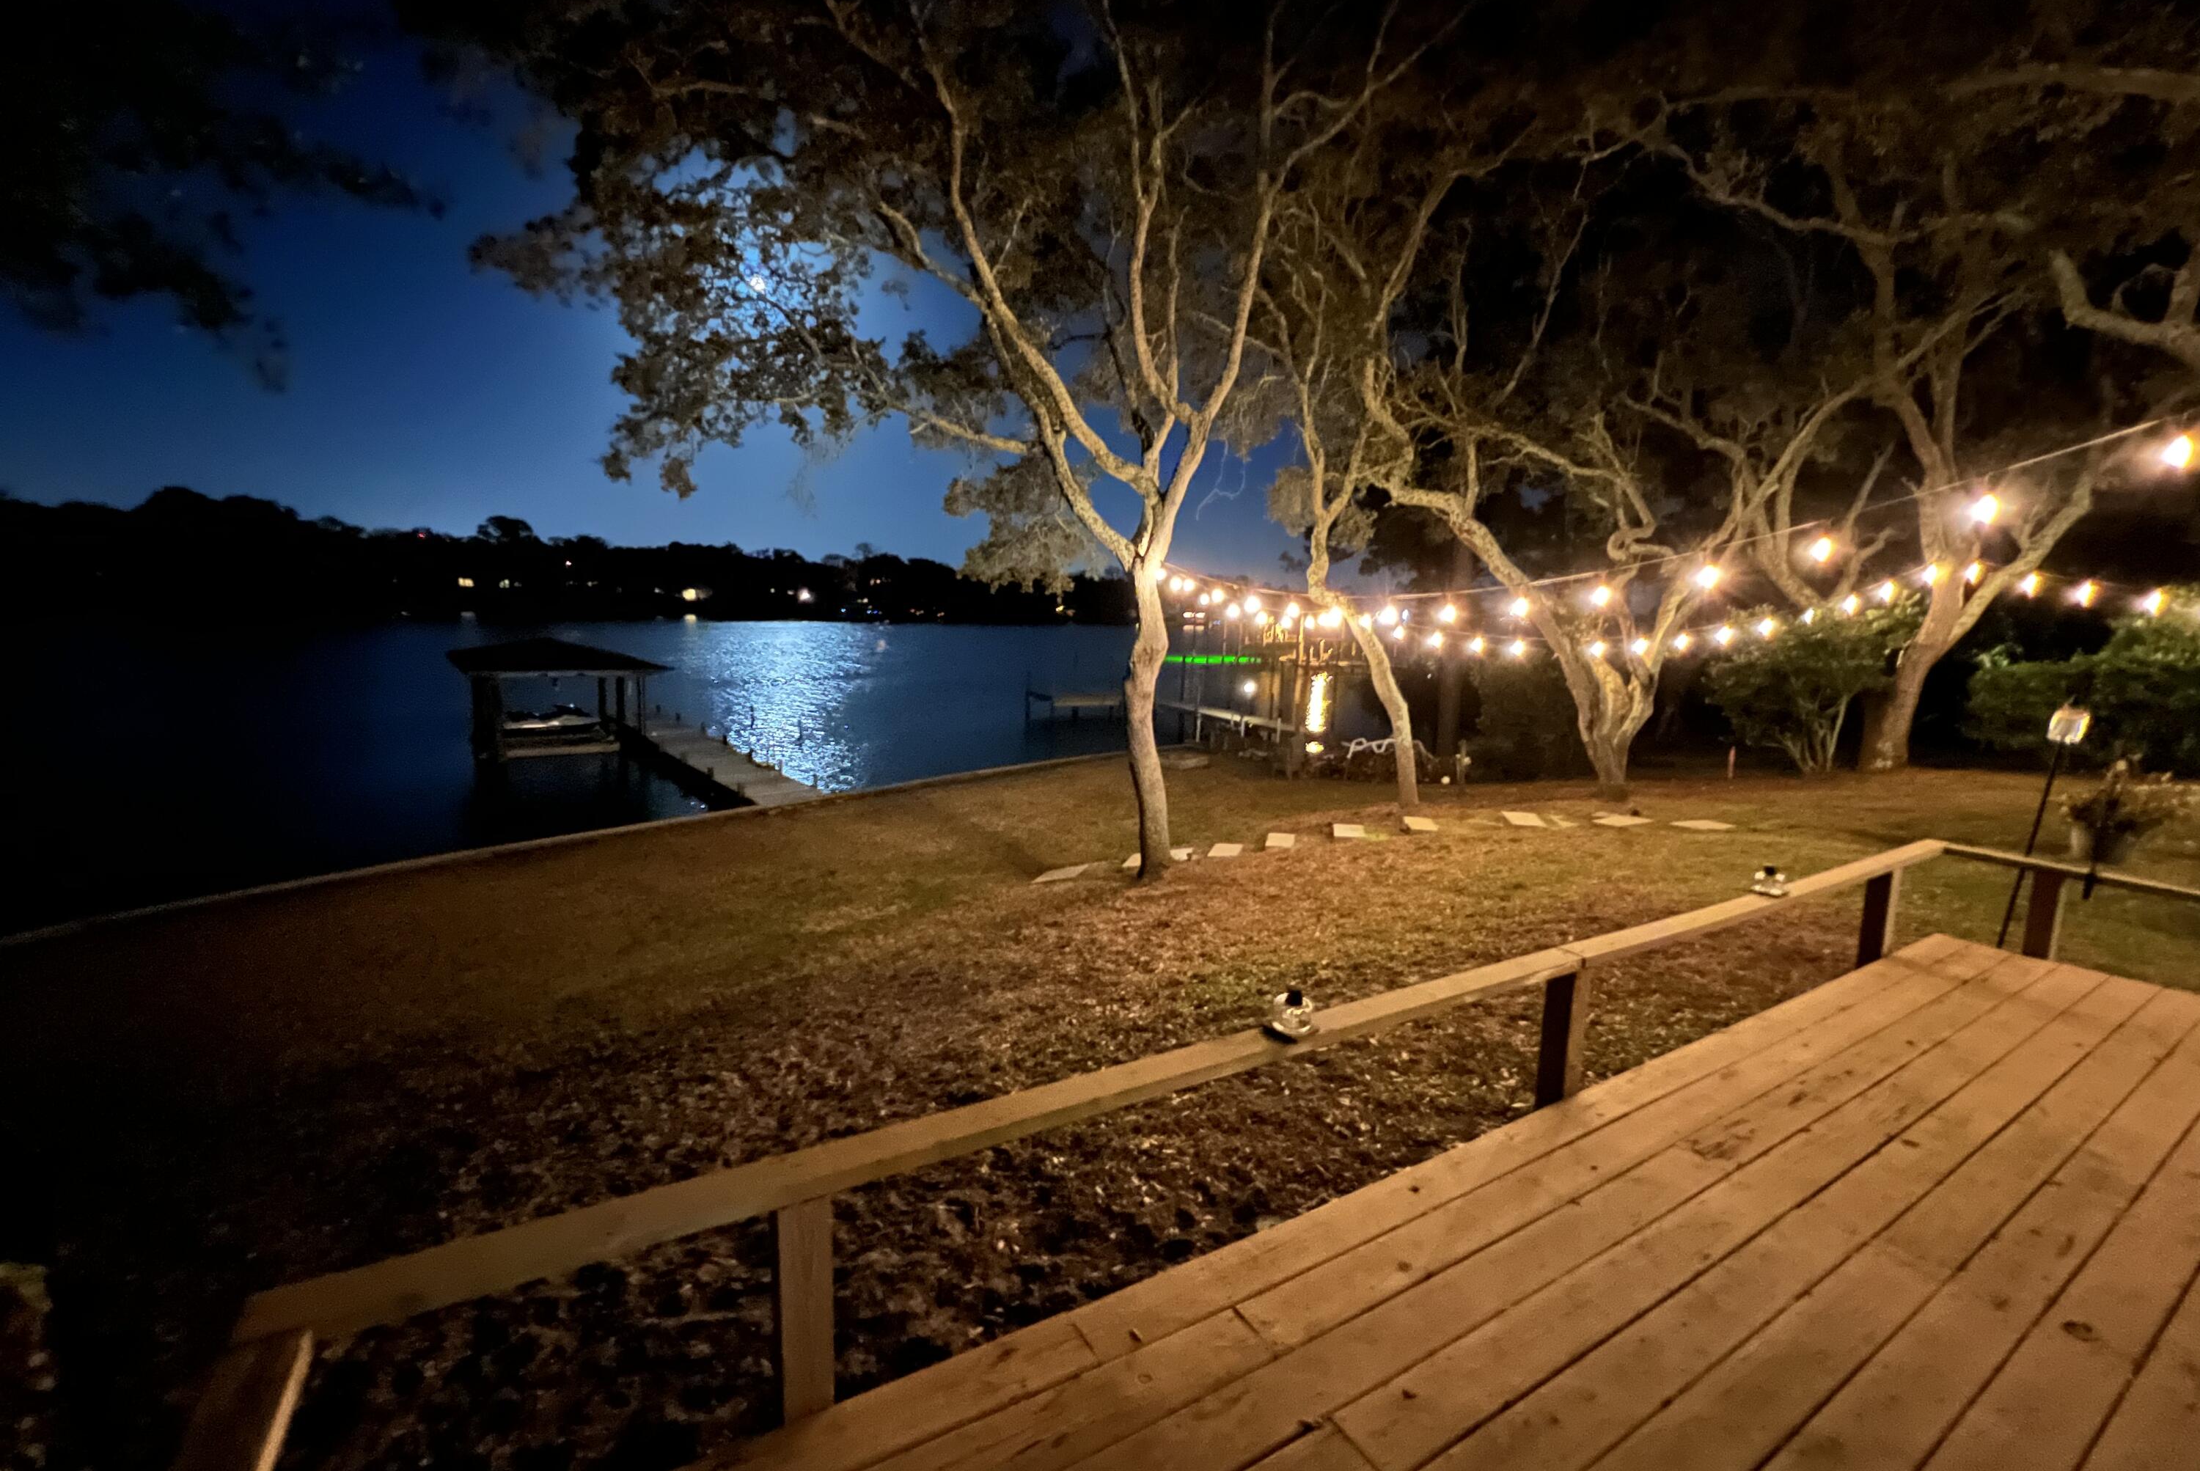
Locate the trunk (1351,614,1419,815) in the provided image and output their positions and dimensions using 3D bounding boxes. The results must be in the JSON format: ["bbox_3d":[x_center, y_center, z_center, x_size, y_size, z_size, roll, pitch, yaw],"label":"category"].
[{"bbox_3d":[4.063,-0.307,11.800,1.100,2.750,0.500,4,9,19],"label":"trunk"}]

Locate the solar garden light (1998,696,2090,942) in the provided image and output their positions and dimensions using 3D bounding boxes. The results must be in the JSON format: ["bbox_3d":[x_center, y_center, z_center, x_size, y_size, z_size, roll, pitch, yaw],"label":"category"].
[{"bbox_3d":[4.822,0.599,4.295,0.150,1.570,0.150,-6,15,-41],"label":"solar garden light"}]

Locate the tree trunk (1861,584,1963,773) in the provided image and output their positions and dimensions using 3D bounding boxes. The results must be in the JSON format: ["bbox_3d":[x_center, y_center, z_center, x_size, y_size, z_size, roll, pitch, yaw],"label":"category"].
[{"bbox_3d":[11.550,-0.794,11.750,0.850,2.650,0.600,9,12,44],"label":"tree trunk"}]

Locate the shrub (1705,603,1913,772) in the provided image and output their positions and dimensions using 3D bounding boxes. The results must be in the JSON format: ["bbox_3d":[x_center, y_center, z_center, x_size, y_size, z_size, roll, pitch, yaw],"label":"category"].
[{"bbox_3d":[10.279,-0.684,11.950,2.400,2.450,2.200,8,11,40],"label":"shrub"}]

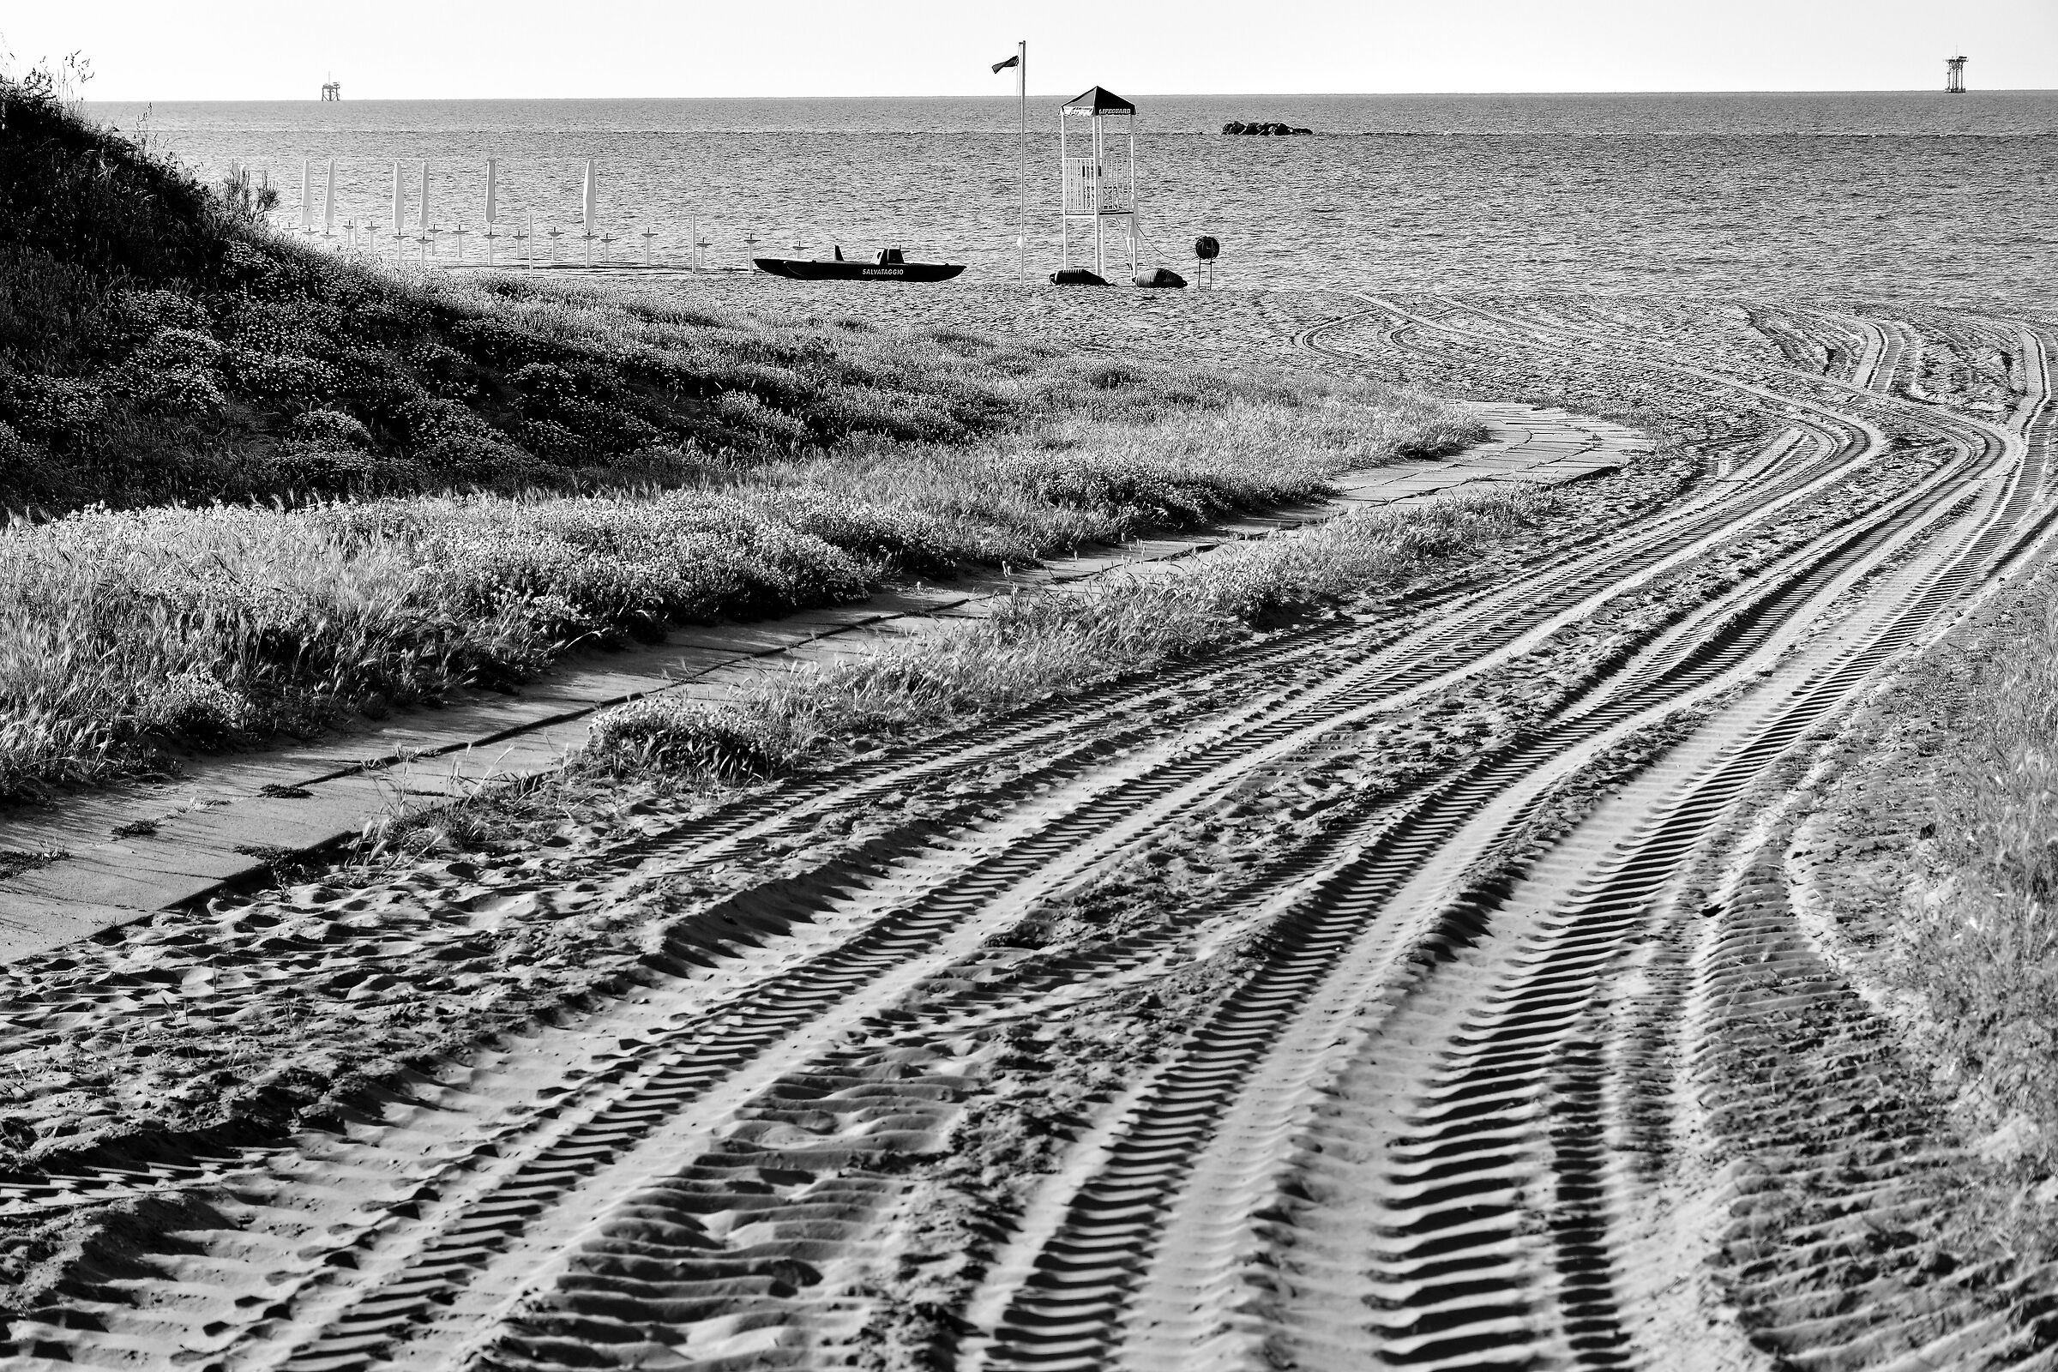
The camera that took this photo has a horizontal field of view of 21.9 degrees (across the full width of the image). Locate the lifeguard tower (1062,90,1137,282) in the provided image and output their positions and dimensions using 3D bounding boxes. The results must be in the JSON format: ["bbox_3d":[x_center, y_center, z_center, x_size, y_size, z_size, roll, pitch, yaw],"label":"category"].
[{"bbox_3d":[1.523,-10.872,114.771,1.150,4.115,1.150,-6,8,-41],"label":"lifeguard tower"}]

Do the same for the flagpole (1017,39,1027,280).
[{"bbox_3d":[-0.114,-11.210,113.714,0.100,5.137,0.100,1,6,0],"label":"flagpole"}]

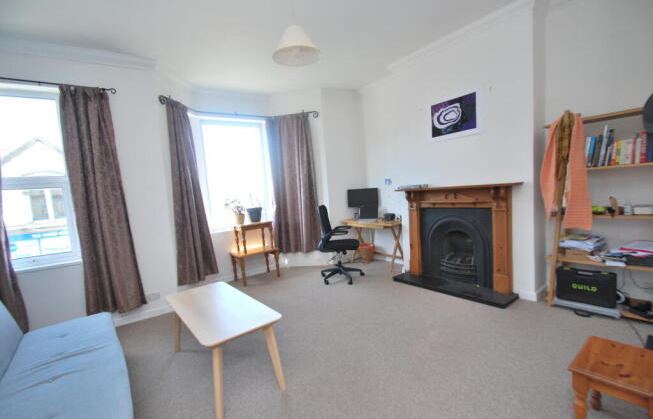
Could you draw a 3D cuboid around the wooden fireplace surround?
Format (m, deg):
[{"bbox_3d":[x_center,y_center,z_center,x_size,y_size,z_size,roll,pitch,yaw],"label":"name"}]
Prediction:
[{"bbox_3d":[1.568,0.316,3.412,0.257,1.200,1.455,-8,6,-37],"label":"wooden fireplace surround"}]

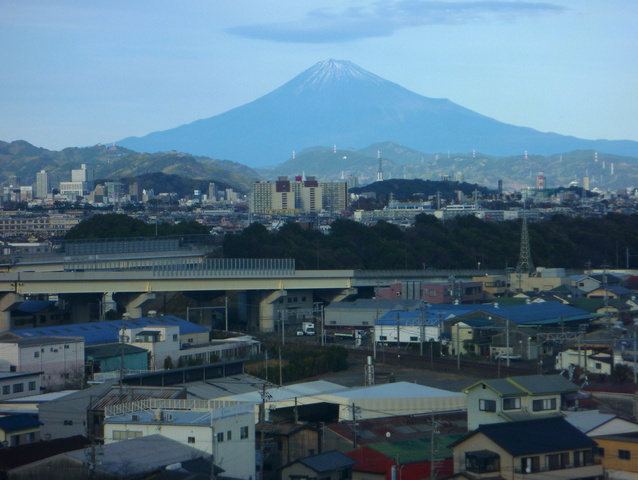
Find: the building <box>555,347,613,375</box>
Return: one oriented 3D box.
[{"bbox_3d":[44.470,20.130,394.380,8.300,4.000,5.200,0,1,35],"label":"building"}]

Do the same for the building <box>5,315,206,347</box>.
[{"bbox_3d":[-39.440,18.760,416.340,17.500,8.400,53.000,0,1,26],"label":"building"}]

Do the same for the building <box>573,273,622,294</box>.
[{"bbox_3d":[73.730,13.960,625.320,8.200,8.200,10.000,0,1,37],"label":"building"}]

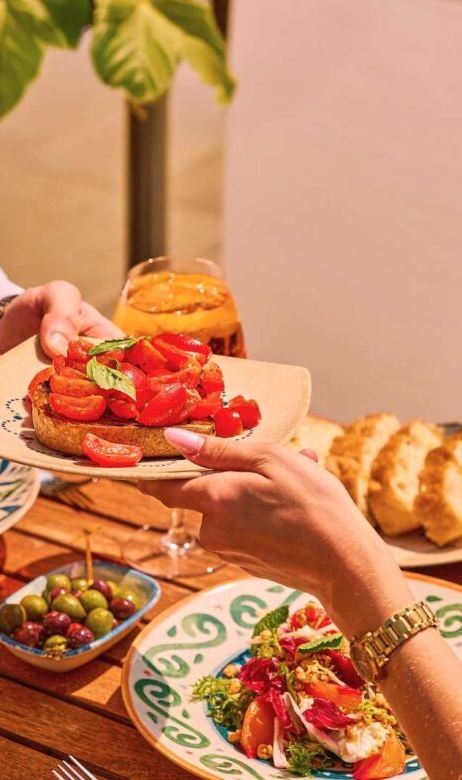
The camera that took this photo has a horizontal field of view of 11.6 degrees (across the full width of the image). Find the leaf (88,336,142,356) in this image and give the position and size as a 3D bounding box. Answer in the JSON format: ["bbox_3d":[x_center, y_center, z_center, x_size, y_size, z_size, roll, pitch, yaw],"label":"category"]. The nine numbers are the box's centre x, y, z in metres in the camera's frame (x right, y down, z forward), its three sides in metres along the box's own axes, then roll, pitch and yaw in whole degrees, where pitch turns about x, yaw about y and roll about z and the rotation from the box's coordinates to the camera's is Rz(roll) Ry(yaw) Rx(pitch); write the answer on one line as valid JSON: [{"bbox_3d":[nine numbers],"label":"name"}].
[{"bbox_3d":[-0.070,-0.027,1.375,0.038,0.012,0.020,-8,25,-18],"label":"leaf"}]

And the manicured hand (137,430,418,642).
[{"bbox_3d":[0.026,0.083,1.335,0.175,0.090,0.090,29,35,28],"label":"manicured hand"}]

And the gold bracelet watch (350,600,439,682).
[{"bbox_3d":[0.095,0.146,1.318,0.052,0.059,0.028,-21,60,-27],"label":"gold bracelet watch"}]

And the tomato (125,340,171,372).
[{"bbox_3d":[-0.053,-0.022,1.451,0.028,0.019,0.021,0,25,0],"label":"tomato"}]

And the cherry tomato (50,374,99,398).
[{"bbox_3d":[-0.093,-0.002,1.357,0.032,0.018,0.020,-4,24,-9],"label":"cherry tomato"}]

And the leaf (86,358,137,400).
[{"bbox_3d":[-0.075,-0.007,1.430,0.022,0.010,0.042,-32,58,-32],"label":"leaf"}]

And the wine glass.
[{"bbox_3d":[-0.037,0.021,1.624,0.096,0.214,0.096,0,24,0],"label":"wine glass"}]

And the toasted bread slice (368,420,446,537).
[{"bbox_3d":[0.133,0.067,1.673,0.032,0.068,0.085,12,27,25],"label":"toasted bread slice"}]

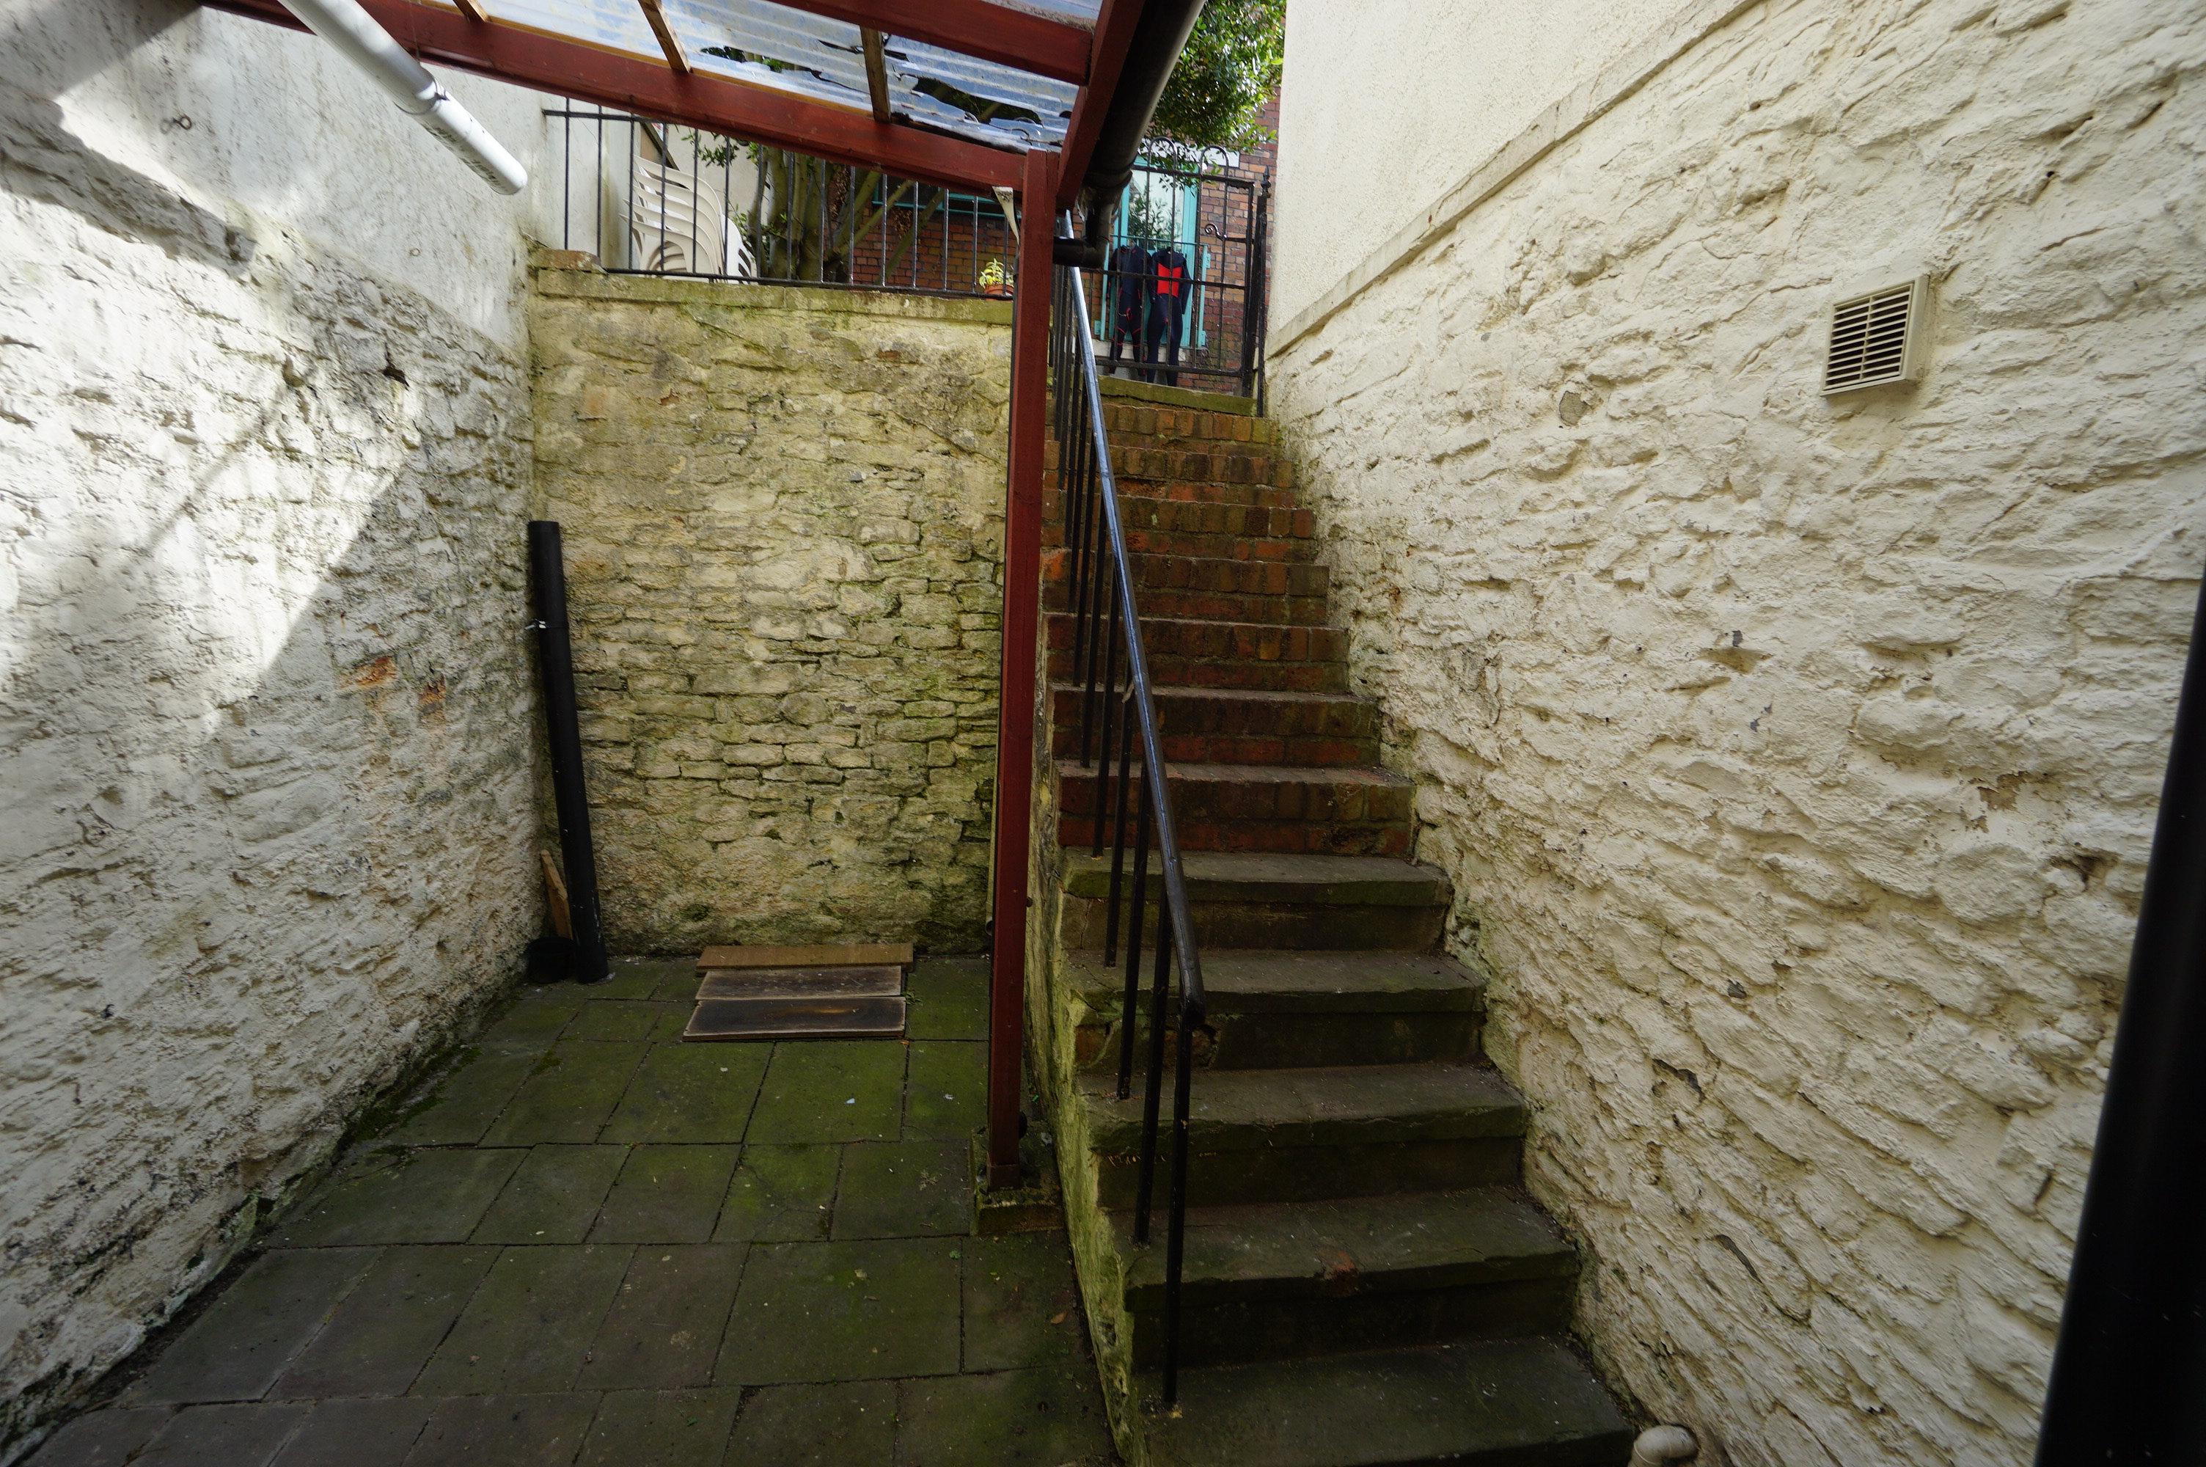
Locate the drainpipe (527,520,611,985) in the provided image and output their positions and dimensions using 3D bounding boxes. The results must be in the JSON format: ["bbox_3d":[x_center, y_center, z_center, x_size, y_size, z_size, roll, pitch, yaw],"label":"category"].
[{"bbox_3d":[-2.248,0.087,3.867,0.110,1.912,0.110,-5,3,-8],"label":"drainpipe"}]

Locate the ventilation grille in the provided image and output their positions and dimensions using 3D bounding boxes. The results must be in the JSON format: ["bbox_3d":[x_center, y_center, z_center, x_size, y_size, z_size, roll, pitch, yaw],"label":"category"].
[{"bbox_3d":[1.169,-0.593,1.389,0.030,0.141,0.134,2,7,-9],"label":"ventilation grille"}]

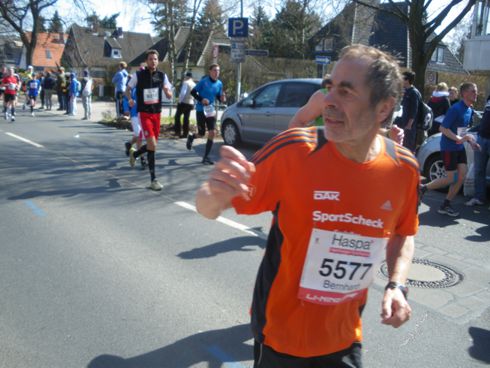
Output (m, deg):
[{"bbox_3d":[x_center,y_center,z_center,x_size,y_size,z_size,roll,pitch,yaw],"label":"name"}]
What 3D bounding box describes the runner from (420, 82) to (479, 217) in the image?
[{"bbox_3d":[2.603,-0.418,6.293,0.850,1.640,0.520,11,14,38],"label":"runner"}]

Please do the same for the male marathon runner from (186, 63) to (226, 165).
[{"bbox_3d":[-0.757,-1.304,9.383,0.530,1.780,0.820,-7,14,-38],"label":"male marathon runner"}]

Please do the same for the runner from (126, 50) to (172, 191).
[{"bbox_3d":[-1.313,-0.878,7.049,0.580,1.820,0.760,-3,12,-24],"label":"runner"}]

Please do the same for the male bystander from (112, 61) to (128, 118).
[{"bbox_3d":[-3.926,-2.928,16.029,0.400,1.790,0.500,11,14,39],"label":"male bystander"}]

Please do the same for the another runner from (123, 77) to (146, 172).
[{"bbox_3d":[-1.819,-1.149,8.646,0.530,1.750,0.820,-5,13,-33],"label":"another runner"}]

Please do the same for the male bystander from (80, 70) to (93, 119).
[{"bbox_3d":[-5.685,-3.181,18.333,0.500,1.750,0.380,-6,14,-37],"label":"male bystander"}]

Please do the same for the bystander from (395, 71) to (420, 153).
[{"bbox_3d":[2.818,-1.005,8.633,0.420,1.750,0.520,6,12,20],"label":"bystander"}]

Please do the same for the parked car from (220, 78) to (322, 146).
[{"bbox_3d":[1.295,-1.498,11.286,1.860,1.650,4.700,-6,14,-36],"label":"parked car"}]

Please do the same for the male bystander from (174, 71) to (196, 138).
[{"bbox_3d":[-1.643,-2.163,13.932,0.550,1.760,0.400,-5,13,-30],"label":"male bystander"}]

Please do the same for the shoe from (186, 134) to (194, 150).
[{"bbox_3d":[-1.042,-0.794,9.750,0.105,0.290,0.120,-6,17,-36],"label":"shoe"}]

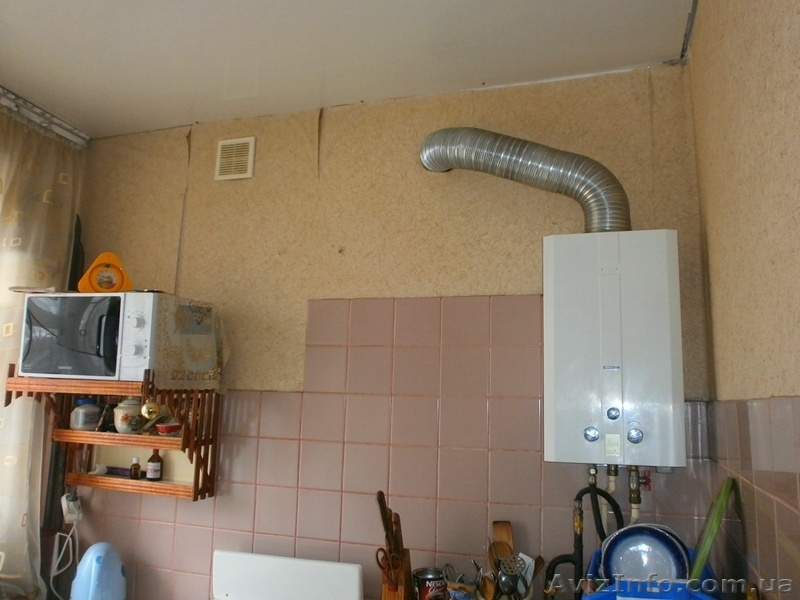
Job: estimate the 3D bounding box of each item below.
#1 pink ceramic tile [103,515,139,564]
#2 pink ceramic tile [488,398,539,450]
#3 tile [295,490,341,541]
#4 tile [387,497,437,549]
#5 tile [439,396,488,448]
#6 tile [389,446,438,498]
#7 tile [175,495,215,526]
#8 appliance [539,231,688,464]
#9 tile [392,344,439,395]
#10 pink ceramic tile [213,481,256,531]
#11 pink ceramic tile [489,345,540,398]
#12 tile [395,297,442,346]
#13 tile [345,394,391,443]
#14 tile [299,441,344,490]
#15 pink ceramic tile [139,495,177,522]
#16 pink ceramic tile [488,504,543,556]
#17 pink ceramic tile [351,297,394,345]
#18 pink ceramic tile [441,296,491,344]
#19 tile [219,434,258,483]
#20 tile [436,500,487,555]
[{"bbox_3d":[-0.979,0.841,2.177,0.150,0.150,0.010,-1,-9,18],"label":"pink ceramic tile"},{"bbox_3d":[0.336,0.364,1.825,0.150,0.150,0.010,-1,-9,18],"label":"pink ceramic tile"},{"bbox_3d":[-0.253,0.676,1.966,0.150,0.150,0.008,-1,-9,18],"label":"tile"},{"bbox_3d":[0.038,0.670,1.875,0.150,0.150,0.010,-1,-9,18],"label":"tile"},{"bbox_3d":[0.191,0.366,1.871,0.150,0.150,0.010,-1,-9,18],"label":"tile"},{"bbox_3d":[0.044,0.521,1.899,0.150,0.150,0.010,-1,-9,17],"label":"tile"},{"bbox_3d":[-0.687,0.684,2.101,0.150,0.150,0.008,-1,-8,17],"label":"tile"},{"bbox_3d":[0.563,0.129,1.671,0.335,0.590,0.235,-1,-9,17],"label":"appliance"},{"bbox_3d":[0.051,0.221,1.943,0.150,0.150,0.008,-1,-8,17],"label":"tile"},{"bbox_3d":[-0.541,0.682,2.060,0.150,0.150,0.010,-1,-9,18],"label":"pink ceramic tile"},{"bbox_3d":[0.342,0.215,1.855,0.150,0.150,0.010,-1,-9,17],"label":"pink ceramic tile"},{"bbox_3d":[0.055,0.070,1.964,0.150,0.150,0.008,-1,-8,17],"label":"tile"},{"bbox_3d":[-0.099,0.372,1.964,0.150,0.150,0.010,-1,-9,18],"label":"tile"},{"bbox_3d":[-0.247,0.526,1.988,0.150,0.150,0.010,-1,-9,17],"label":"tile"},{"bbox_3d":[-0.829,0.685,2.157,0.150,0.150,0.008,-1,-9,18],"label":"pink ceramic tile"},{"bbox_3d":[0.330,0.667,1.790,0.150,0.150,0.008,-1,-8,17],"label":"pink ceramic tile"},{"bbox_3d":[-0.089,0.072,2.006,0.150,0.150,0.008,-1,-9,18],"label":"pink ceramic tile"},{"bbox_3d":[0.202,0.066,1.910,0.150,0.150,0.008,-1,-9,18],"label":"pink ceramic tile"},{"bbox_3d":[-0.538,0.533,2.083,0.150,0.150,0.008,-1,-9,18],"label":"tile"},{"bbox_3d":[0.183,0.667,1.829,0.150,0.150,0.010,-1,-9,18],"label":"tile"}]

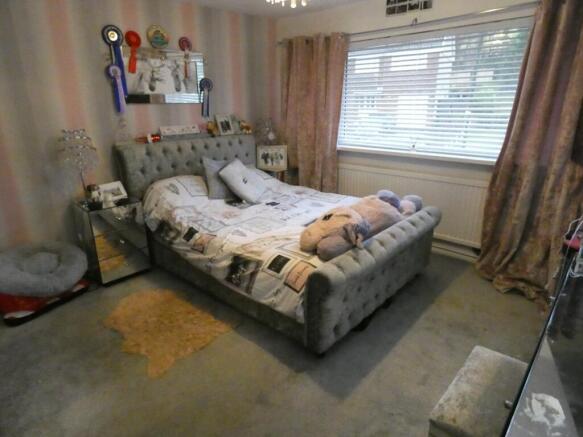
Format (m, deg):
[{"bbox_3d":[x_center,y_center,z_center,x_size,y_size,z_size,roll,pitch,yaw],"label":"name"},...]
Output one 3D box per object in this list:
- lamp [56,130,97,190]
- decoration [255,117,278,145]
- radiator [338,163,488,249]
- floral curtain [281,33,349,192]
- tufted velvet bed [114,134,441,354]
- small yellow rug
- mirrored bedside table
[{"bbox_3d":[-1.719,-0.417,2.796,0.261,0.614,0.261,16,24,39],"label":"lamp"},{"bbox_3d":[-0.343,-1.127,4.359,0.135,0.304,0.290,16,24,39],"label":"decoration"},{"bbox_3d":[1.143,-0.191,3.571,1.672,0.614,0.097,16,24,39],"label":"radiator"},{"bbox_3d":[0.218,-0.988,4.103,0.909,2.156,0.145,16,24,39],"label":"floral curtain"},{"bbox_3d":[-0.174,-0.095,3.128,2.397,1.112,1.672,16,24,39],"label":"tufted velvet bed"},{"bbox_3d":[-0.935,0.725,2.373,0.939,0.030,0.567,16,24,40],"label":"small yellow rug"},{"bbox_3d":[-1.623,0.168,3.050,0.445,0.657,0.425,16,24,39],"label":"mirrored bedside table"}]

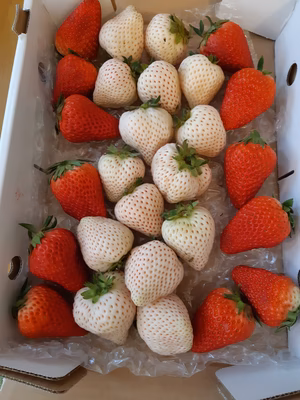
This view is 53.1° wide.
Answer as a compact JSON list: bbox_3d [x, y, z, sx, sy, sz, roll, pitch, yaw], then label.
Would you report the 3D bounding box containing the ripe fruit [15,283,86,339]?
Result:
[{"bbox_3d":[-0.076,0.087,0.235,0.057,0.036,0.039,18,76,2],"label":"ripe fruit"}]

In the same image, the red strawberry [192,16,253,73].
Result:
[{"bbox_3d":[0.070,-0.146,0.284,0.043,0.040,0.056,-42,80,-6],"label":"red strawberry"}]

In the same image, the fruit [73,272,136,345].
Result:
[{"bbox_3d":[-0.036,0.086,0.236,0.048,0.045,0.051,-25,108,-3],"label":"fruit"}]

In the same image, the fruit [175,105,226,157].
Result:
[{"bbox_3d":[0.045,-0.062,0.271,0.044,0.042,0.049,-44,88,-11],"label":"fruit"}]

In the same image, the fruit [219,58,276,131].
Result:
[{"bbox_3d":[0.087,-0.094,0.269,0.044,0.041,0.074,31,81,8],"label":"fruit"}]

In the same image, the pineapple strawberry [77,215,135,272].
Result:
[{"bbox_3d":[-0.036,0.036,0.247,0.043,0.041,0.051,-42,91,-6],"label":"pineapple strawberry"}]

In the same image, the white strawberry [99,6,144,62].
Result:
[{"bbox_3d":[-0.029,-0.166,0.301,0.046,0.043,0.052,8,84,2],"label":"white strawberry"}]

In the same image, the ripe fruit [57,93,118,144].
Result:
[{"bbox_3d":[-0.057,-0.075,0.279,0.059,0.041,0.043,13,75,1],"label":"ripe fruit"}]

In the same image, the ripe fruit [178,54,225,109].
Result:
[{"bbox_3d":[0.047,-0.108,0.276,0.041,0.038,0.055,14,84,5],"label":"ripe fruit"}]

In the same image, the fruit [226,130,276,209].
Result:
[{"bbox_3d":[0.089,-0.027,0.266,0.044,0.041,0.071,16,81,4],"label":"fruit"}]

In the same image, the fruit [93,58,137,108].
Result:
[{"bbox_3d":[-0.033,-0.110,0.284,0.042,0.040,0.048,25,68,6],"label":"fruit"}]

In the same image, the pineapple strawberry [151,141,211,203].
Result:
[{"bbox_3d":[0.027,-0.024,0.259,0.053,0.049,0.054,27,117,7],"label":"pineapple strawberry"}]

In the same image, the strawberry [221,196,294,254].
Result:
[{"bbox_3d":[0.088,0.021,0.247,0.067,0.037,0.040,-28,78,-3],"label":"strawberry"}]

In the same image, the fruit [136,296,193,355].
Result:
[{"bbox_3d":[0.011,0.096,0.235,0.042,0.039,0.048,-21,70,-2],"label":"fruit"}]

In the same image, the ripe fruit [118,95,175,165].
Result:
[{"bbox_3d":[-0.004,-0.062,0.271,0.050,0.045,0.062,2,84,1],"label":"ripe fruit"}]

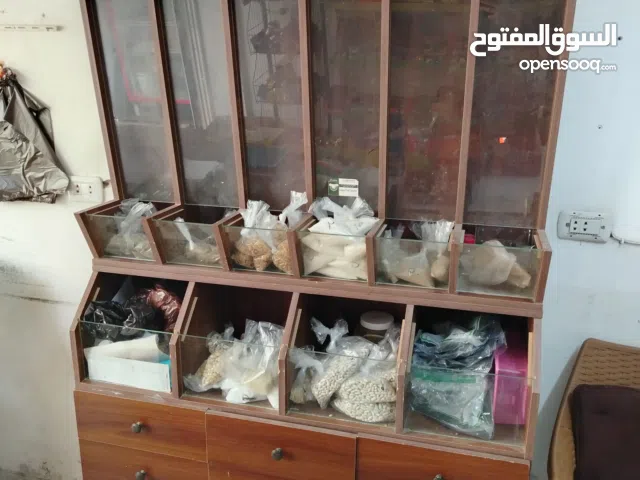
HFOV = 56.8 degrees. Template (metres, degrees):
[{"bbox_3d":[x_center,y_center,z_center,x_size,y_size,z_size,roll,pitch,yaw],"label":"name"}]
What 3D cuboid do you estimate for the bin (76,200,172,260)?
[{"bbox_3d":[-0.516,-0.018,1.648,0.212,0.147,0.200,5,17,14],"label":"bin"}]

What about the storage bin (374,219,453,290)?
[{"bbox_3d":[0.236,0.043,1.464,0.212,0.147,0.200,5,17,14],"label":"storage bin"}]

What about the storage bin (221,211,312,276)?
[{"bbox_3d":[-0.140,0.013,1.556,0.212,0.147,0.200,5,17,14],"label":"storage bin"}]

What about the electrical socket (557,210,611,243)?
[{"bbox_3d":[0.689,-0.035,1.550,0.122,0.078,0.016,5,17,14],"label":"electrical socket"}]

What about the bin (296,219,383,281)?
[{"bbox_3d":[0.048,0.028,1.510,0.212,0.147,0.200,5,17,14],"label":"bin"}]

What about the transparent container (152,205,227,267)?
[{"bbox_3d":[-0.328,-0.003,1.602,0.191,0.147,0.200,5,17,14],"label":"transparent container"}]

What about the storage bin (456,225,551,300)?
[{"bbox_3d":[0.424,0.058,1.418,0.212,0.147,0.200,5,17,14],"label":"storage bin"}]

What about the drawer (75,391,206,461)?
[{"bbox_3d":[-0.444,0.456,1.773,0.395,0.157,0.360,5,17,14],"label":"drawer"}]

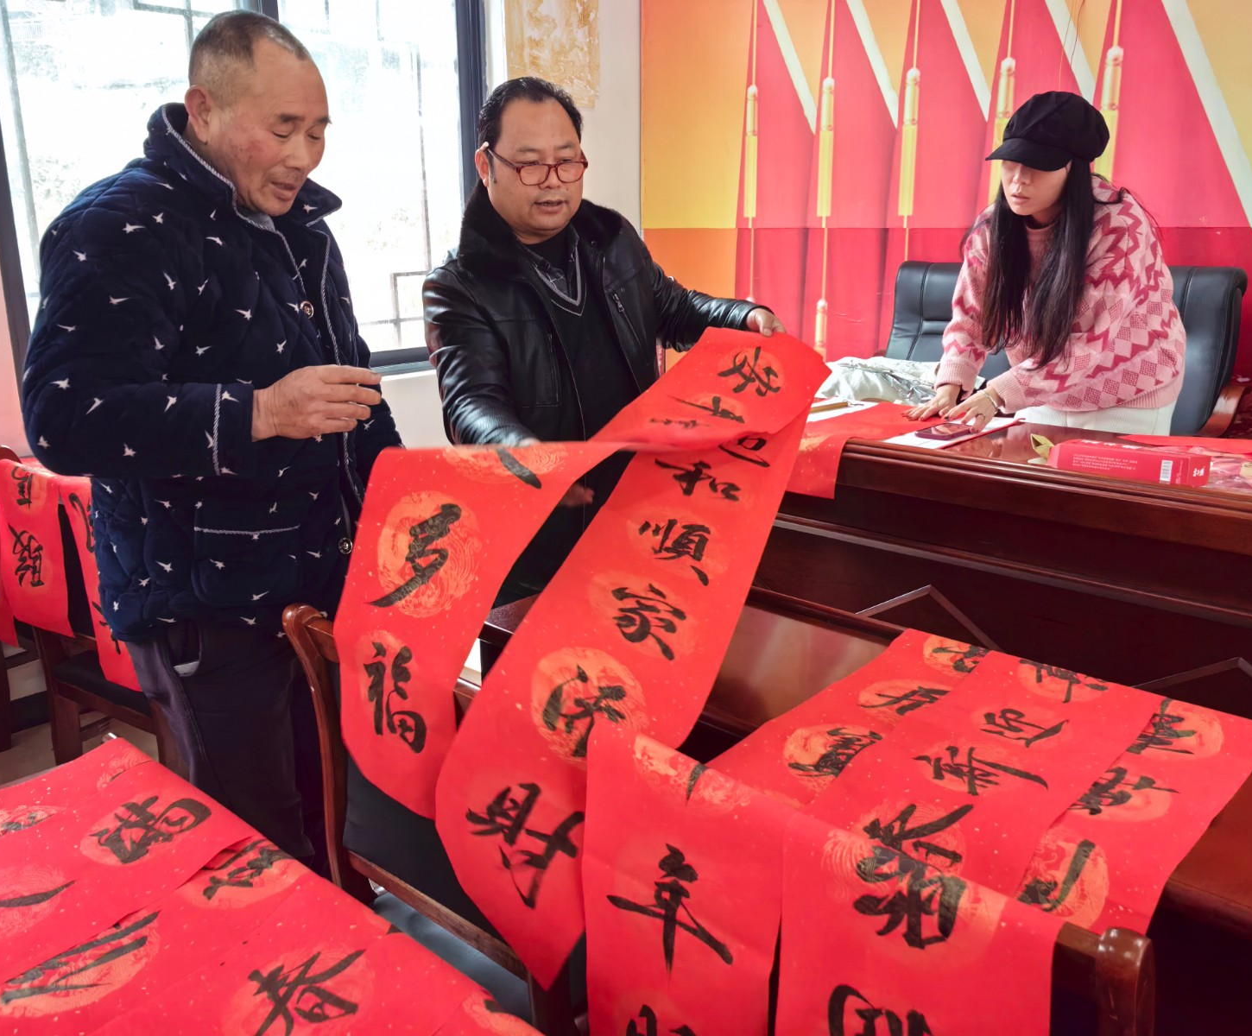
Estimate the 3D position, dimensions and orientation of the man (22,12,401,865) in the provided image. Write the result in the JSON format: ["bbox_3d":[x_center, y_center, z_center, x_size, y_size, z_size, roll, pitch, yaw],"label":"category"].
[{"bbox_3d":[-0.569,0.153,1.614,0.450,1.670,0.560,4,15,16],"label":"man"}]

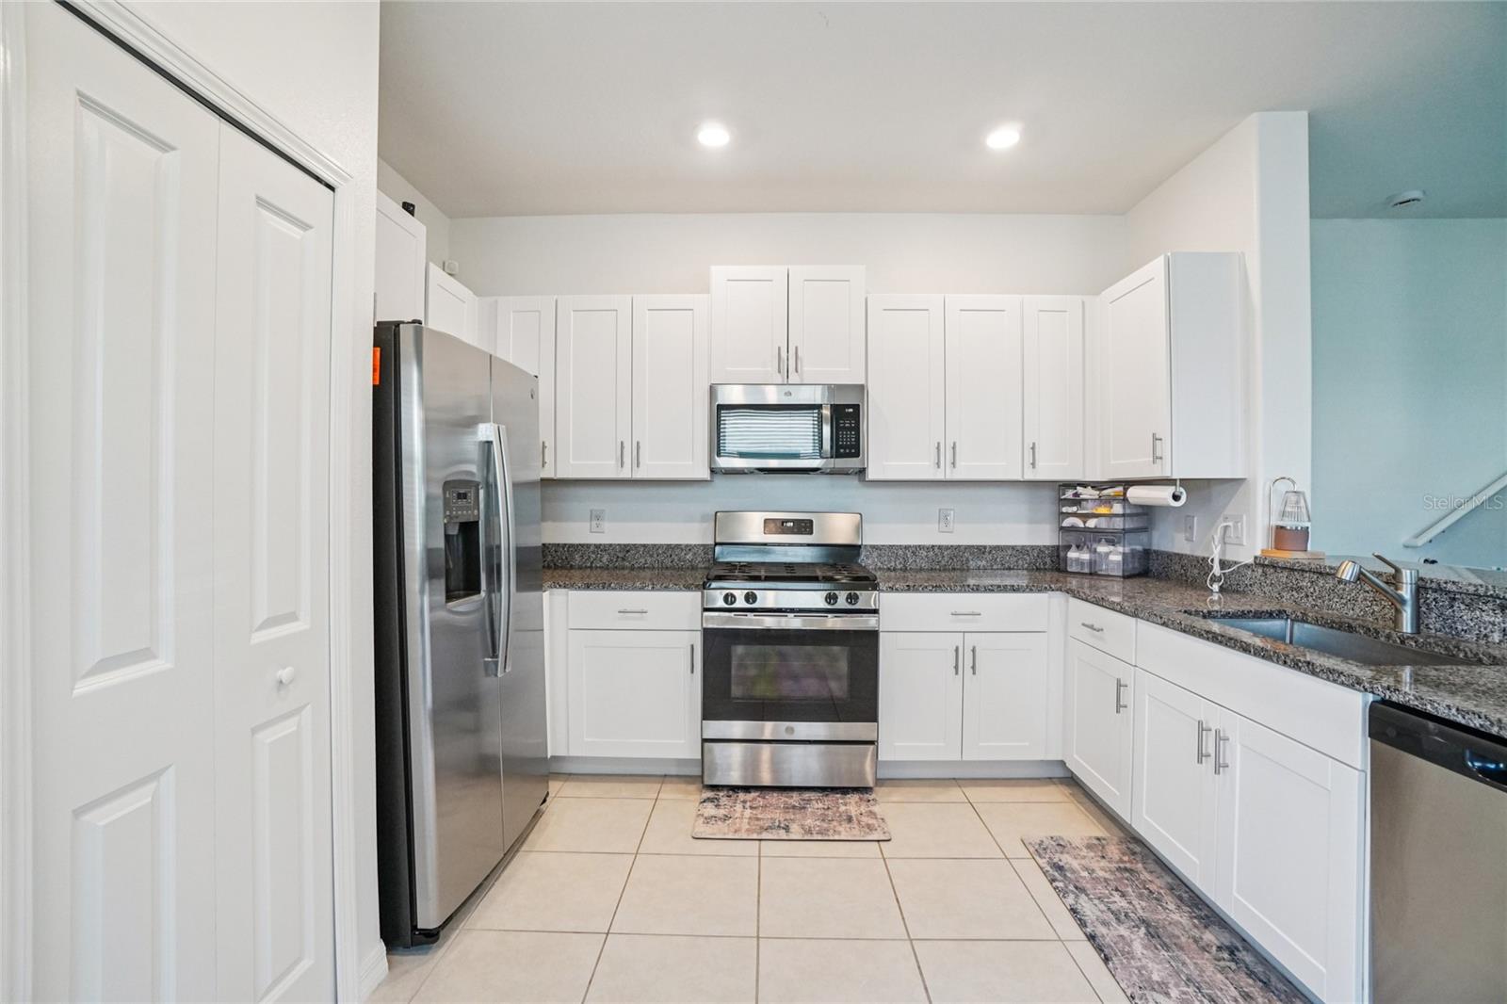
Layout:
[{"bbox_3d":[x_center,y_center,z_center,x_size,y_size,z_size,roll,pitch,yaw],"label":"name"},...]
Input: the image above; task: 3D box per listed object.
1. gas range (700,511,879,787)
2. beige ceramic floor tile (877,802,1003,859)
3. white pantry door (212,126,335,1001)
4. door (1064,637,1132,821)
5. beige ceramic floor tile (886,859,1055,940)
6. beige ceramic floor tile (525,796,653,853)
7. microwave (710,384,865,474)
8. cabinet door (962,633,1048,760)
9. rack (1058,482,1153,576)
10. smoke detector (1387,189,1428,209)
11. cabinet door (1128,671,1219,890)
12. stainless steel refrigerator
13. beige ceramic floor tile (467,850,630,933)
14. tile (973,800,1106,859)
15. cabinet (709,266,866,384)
[{"bbox_3d":[0.172,0.671,3.057,0.762,1.205,0.710,0,0,1],"label":"gas range"},{"bbox_3d":[0.697,1.284,2.464,0.446,0.010,0.426,0,0,1],"label":"beige ceramic floor tile"},{"bbox_3d":[-1.065,0.250,1.395,0.035,2.030,0.342,0,0,1],"label":"white pantry door"},{"bbox_3d":[1.346,0.864,2.446,0.022,0.565,0.455,0,1,1],"label":"door"},{"bbox_3d":[0.686,1.284,2.042,0.444,0.010,0.430,0,0,1],"label":"beige ceramic floor tile"},{"bbox_3d":[-0.635,1.281,2.495,0.444,0.010,0.430,0,0,1],"label":"beige ceramic floor tile"},{"bbox_3d":[0.172,-0.362,3.265,0.757,0.420,0.400,0,0,1],"label":"microwave"},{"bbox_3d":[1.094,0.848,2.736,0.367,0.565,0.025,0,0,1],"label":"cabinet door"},{"bbox_3d":[1.800,0.145,3.230,0.270,0.440,0.310,0,0,-41],"label":"rack"},{"bbox_3d":[3.365,-1.555,3.230,0.142,0.045,0.142,0,1,1],"label":"smoke detector"},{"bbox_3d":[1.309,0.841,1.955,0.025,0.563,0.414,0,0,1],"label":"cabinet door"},{"bbox_3d":[-1.270,0.387,2.242,0.840,1.782,0.900,0,0,1],"label":"stainless steel refrigerator"},{"bbox_3d":[-0.643,1.282,2.076,0.444,0.010,0.430,0,0,1],"label":"beige ceramic floor tile"},{"bbox_3d":[1.140,1.285,2.454,0.446,0.010,0.426,0,0,1],"label":"tile"},{"bbox_3d":[0.177,-0.873,3.253,0.764,0.580,0.335,0,0,1],"label":"cabinet"}]

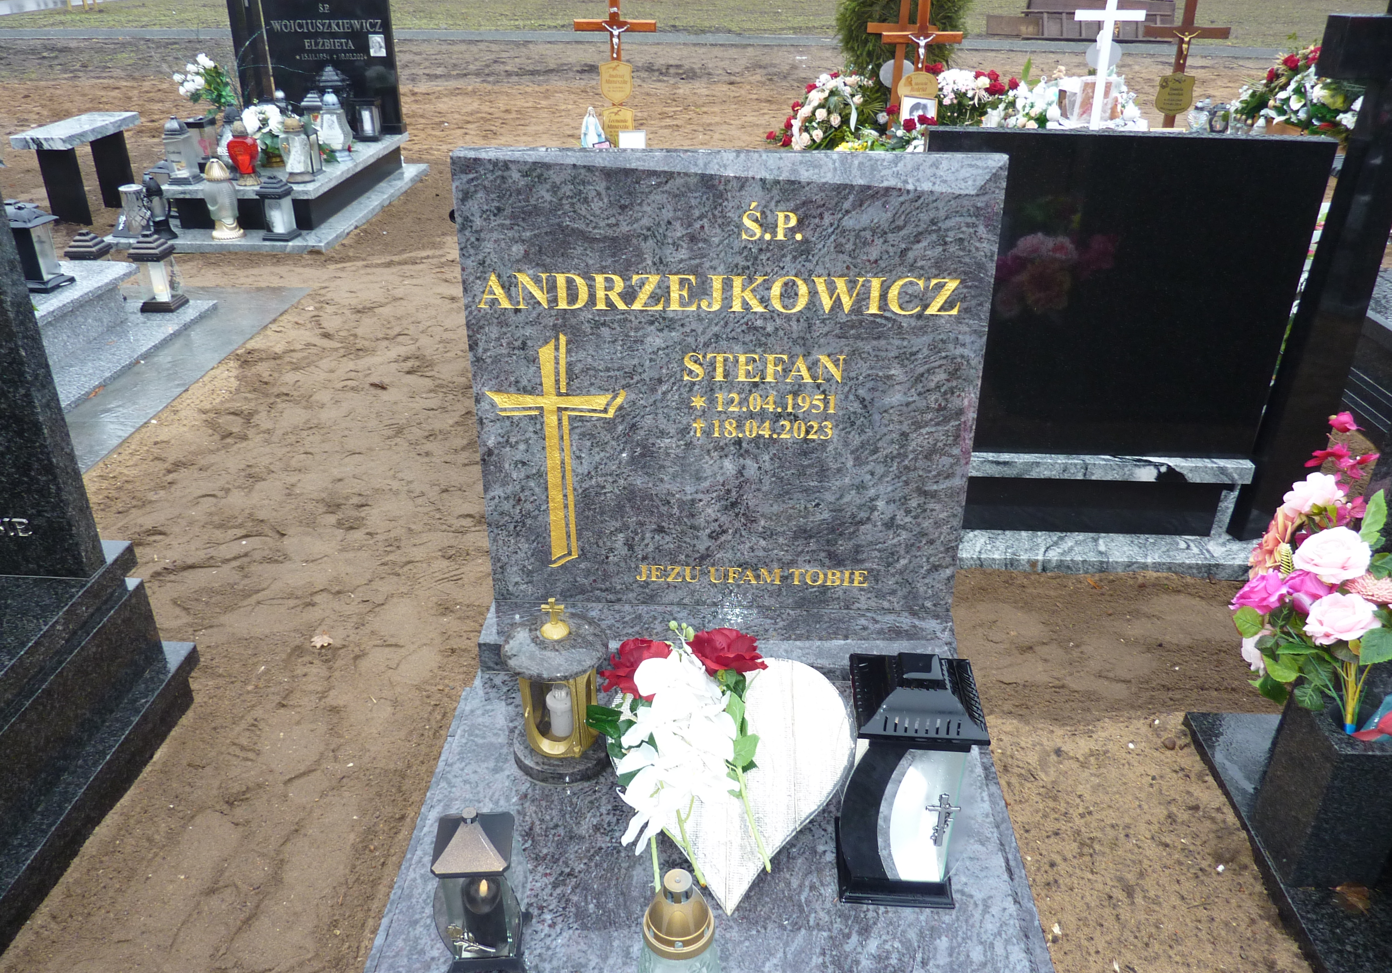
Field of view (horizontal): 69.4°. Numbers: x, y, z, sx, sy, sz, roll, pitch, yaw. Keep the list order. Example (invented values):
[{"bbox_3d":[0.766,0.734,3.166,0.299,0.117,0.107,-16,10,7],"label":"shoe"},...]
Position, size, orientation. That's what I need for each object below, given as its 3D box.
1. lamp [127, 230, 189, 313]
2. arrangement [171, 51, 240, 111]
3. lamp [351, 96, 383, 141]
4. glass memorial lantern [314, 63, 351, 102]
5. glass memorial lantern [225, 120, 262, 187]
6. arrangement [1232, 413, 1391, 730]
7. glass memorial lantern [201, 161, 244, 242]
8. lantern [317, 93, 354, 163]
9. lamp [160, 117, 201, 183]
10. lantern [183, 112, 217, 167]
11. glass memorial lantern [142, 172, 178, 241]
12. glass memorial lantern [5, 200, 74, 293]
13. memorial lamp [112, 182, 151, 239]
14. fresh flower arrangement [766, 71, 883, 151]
[{"bbox_3d":[-2.282,-0.926,4.247,0.155,0.320,0.155,1,29,2],"label":"lamp"},{"bbox_3d":[-2.859,-2.363,5.880,0.336,0.326,0.283,-1,26,-2],"label":"arrangement"},{"bbox_3d":[-2.171,-2.437,6.658,0.170,0.265,0.165,1,29,2],"label":"lamp"},{"bbox_3d":[-2.351,-2.503,6.576,0.200,0.450,0.200,1,29,2],"label":"glass memorial lantern"},{"bbox_3d":[-2.242,-1.659,5.011,0.147,0.289,0.121,-1,26,-2],"label":"glass memorial lantern"},{"bbox_3d":[0.985,0.148,1.473,0.340,0.560,0.290,1,29,2],"label":"arrangement"},{"bbox_3d":[-2.500,-1.512,5.283,0.175,0.400,0.150,1,29,2],"label":"glass memorial lantern"},{"bbox_3d":[-2.083,-2.079,5.804,0.152,0.352,0.152,-1,26,-2],"label":"lantern"},{"bbox_3d":[-2.814,-1.834,5.473,0.140,0.335,0.150,1,29,2],"label":"lamp"},{"bbox_3d":[-2.650,-1.842,5.420,0.121,0.257,0.126,-1,26,-2],"label":"lantern"},{"bbox_3d":[-2.546,-1.330,4.772,0.121,0.283,0.126,-1,26,-2],"label":"glass memorial lantern"},{"bbox_3d":[-2.150,-0.783,3.253,0.147,0.278,0.147,-1,26,-2],"label":"glass memorial lantern"},{"bbox_3d":[-2.707,-1.325,4.825,0.147,0.226,0.137,-1,26,-2],"label":"memorial lamp"},{"bbox_3d":[0.939,-2.687,7.301,0.850,0.620,0.550,1,29,2],"label":"fresh flower arrangement"}]

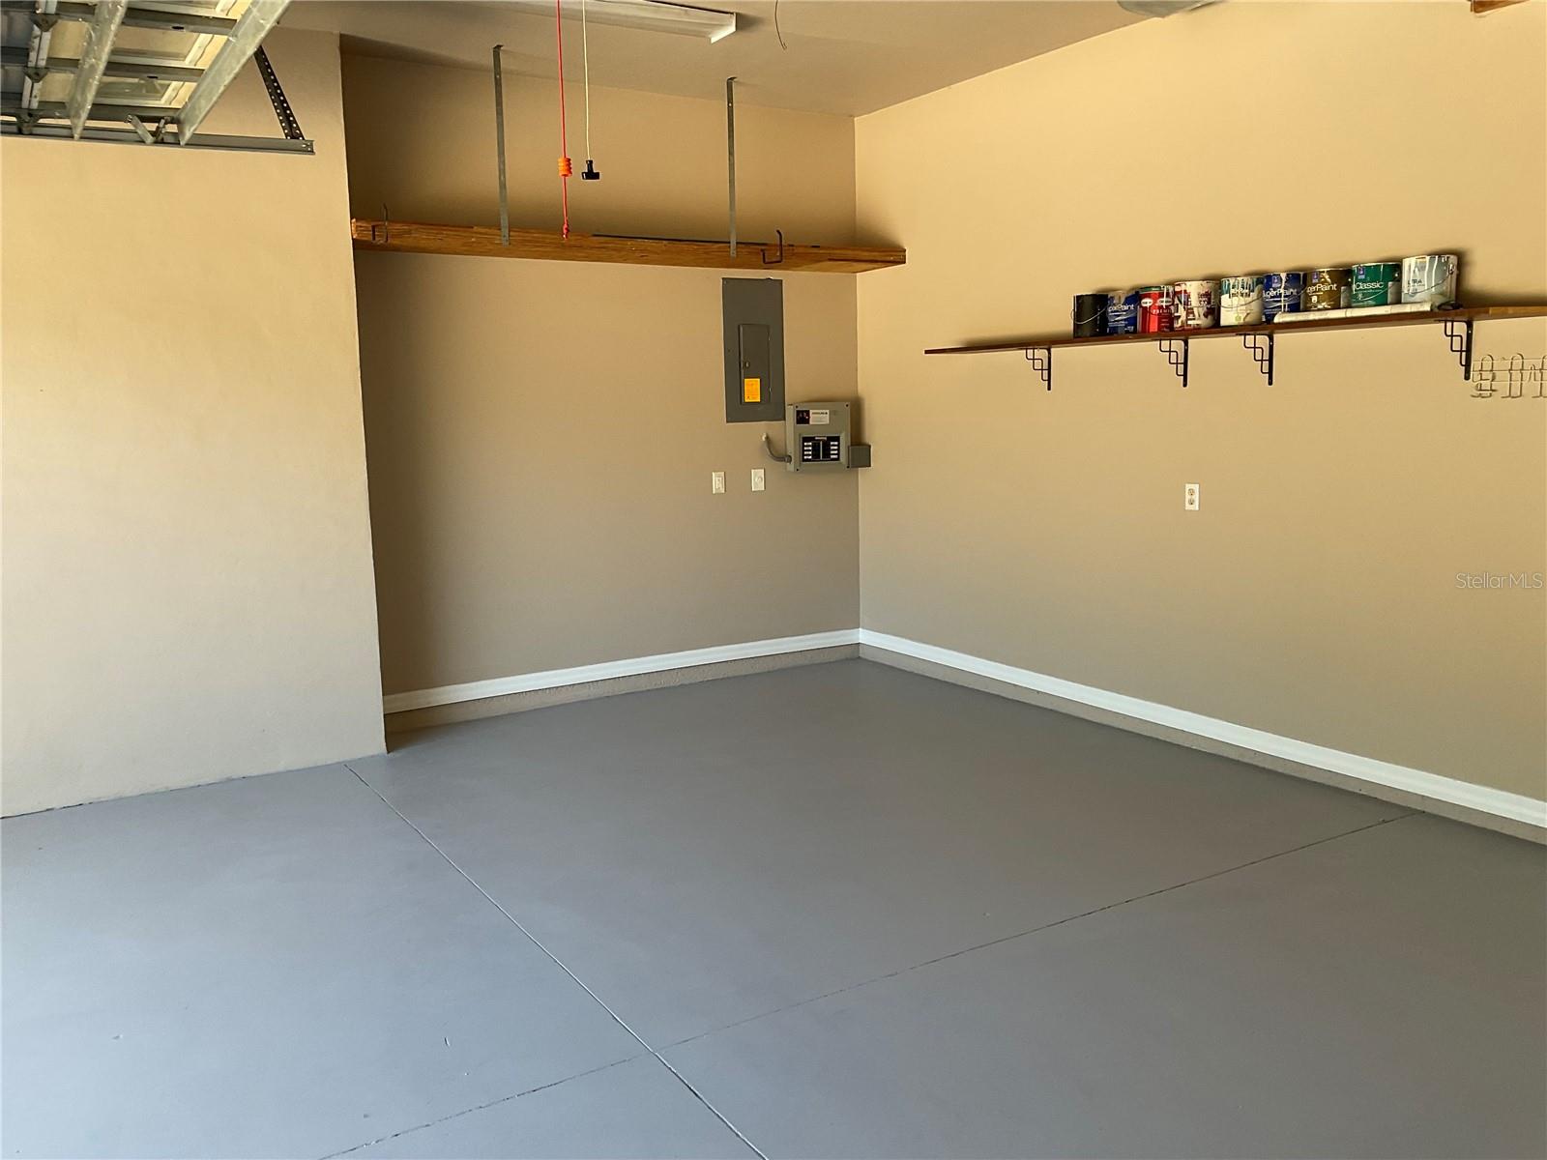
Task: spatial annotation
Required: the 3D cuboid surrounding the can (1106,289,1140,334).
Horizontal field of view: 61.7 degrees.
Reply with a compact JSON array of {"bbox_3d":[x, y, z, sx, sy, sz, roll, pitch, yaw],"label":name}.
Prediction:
[{"bbox_3d":[1.526,-1.144,5.592,0.166,0.189,0.166,-1,8,0],"label":"can"}]

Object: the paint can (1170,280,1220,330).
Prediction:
[{"bbox_3d":[1.720,-1.113,5.274,0.166,0.189,0.166,5,10,36],"label":"paint can"}]

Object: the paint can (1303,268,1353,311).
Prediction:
[{"bbox_3d":[2.042,-1.038,4.753,0.166,0.189,0.166,6,11,39],"label":"paint can"}]

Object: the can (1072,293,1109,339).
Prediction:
[{"bbox_3d":[1.422,-1.169,5.761,0.166,0.189,0.166,-1,8,0],"label":"can"}]

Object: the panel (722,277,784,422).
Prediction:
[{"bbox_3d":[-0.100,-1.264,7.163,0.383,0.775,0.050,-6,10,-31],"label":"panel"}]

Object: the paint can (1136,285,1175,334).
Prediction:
[{"bbox_3d":[1.621,-1.130,5.437,0.166,0.189,0.166,-1,8,0],"label":"paint can"}]

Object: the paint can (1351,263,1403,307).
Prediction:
[{"bbox_3d":[2.142,-1.018,4.590,0.166,0.189,0.166,6,11,40],"label":"paint can"}]

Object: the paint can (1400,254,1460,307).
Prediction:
[{"bbox_3d":[2.243,-1.002,4.426,0.166,0.189,0.166,6,11,41],"label":"paint can"}]

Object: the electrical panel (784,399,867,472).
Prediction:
[{"bbox_3d":[0.311,-0.821,7.410,0.510,0.370,0.115,-6,10,-31],"label":"electrical panel"}]

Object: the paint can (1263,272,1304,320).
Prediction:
[{"bbox_3d":[1.944,-1.061,4.911,0.166,0.189,0.166,5,10,38],"label":"paint can"}]

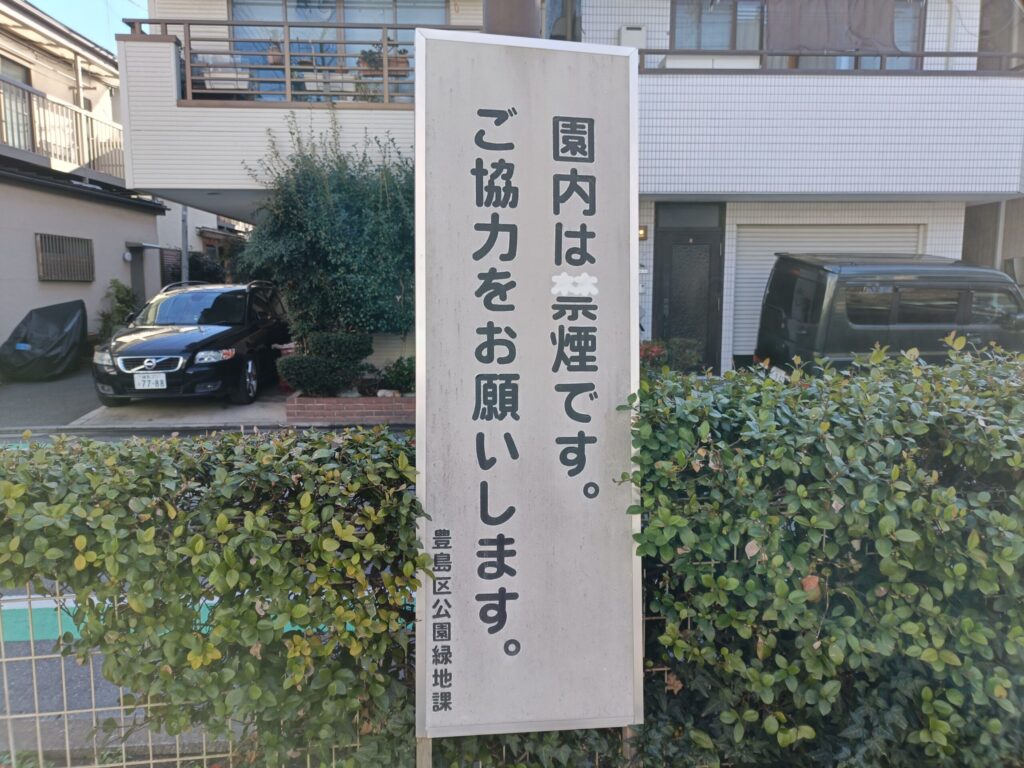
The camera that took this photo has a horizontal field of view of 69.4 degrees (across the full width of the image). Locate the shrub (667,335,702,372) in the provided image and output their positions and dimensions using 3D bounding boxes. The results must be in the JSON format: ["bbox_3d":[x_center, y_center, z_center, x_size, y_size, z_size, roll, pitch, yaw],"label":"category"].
[{"bbox_3d":[2.076,-0.349,8.900,0.430,0.470,0.420,-1,7,-3],"label":"shrub"}]

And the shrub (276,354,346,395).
[{"bbox_3d":[-2.351,-0.094,8.650,0.770,0.510,0.670,-1,7,-3],"label":"shrub"}]

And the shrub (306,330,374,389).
[{"bbox_3d":[-2.087,-0.304,9.000,0.780,0.680,0.680,-1,7,-3],"label":"shrub"}]

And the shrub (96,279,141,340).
[{"bbox_3d":[-7.609,-1.421,14.300,0.770,1.230,0.680,-1,7,-3],"label":"shrub"}]

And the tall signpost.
[{"bbox_3d":[0.042,0.204,1.525,0.470,1.850,0.050,0,-2,-9],"label":"tall signpost"}]

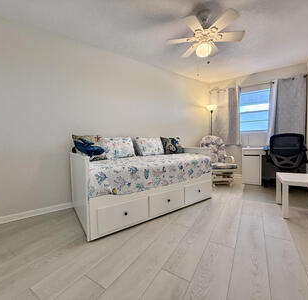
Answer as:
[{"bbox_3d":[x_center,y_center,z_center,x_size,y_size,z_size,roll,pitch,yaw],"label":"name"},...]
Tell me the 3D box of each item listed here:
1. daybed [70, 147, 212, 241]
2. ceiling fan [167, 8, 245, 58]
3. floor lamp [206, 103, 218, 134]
[{"bbox_3d":[-0.141,0.429,2.575,1.970,0.834,1.020,-3,4,-34],"label":"daybed"},{"bbox_3d":[0.611,-1.381,1.943,0.880,0.480,0.880,1,3,31],"label":"ceiling fan"},{"bbox_3d":[1.416,-0.171,3.930,0.260,1.830,0.260,1,3,31],"label":"floor lamp"}]

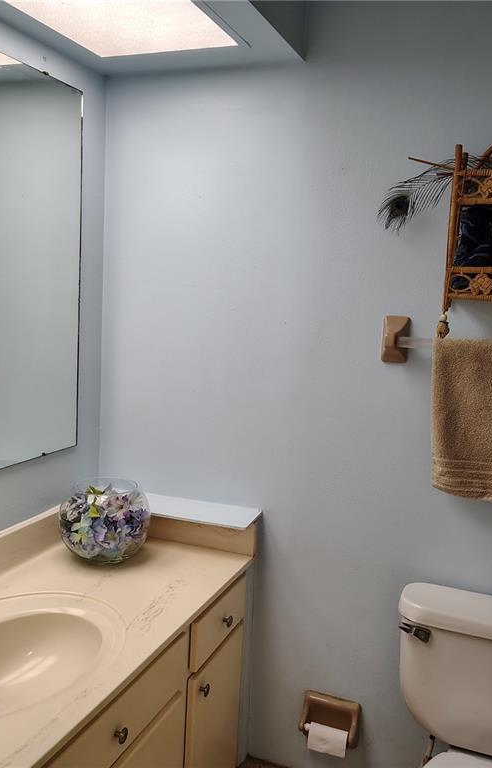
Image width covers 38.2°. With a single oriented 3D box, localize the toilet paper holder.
[{"bbox_3d":[0.241,1.008,2.089,0.168,0.150,0.078,5,8,21],"label":"toilet paper holder"}]

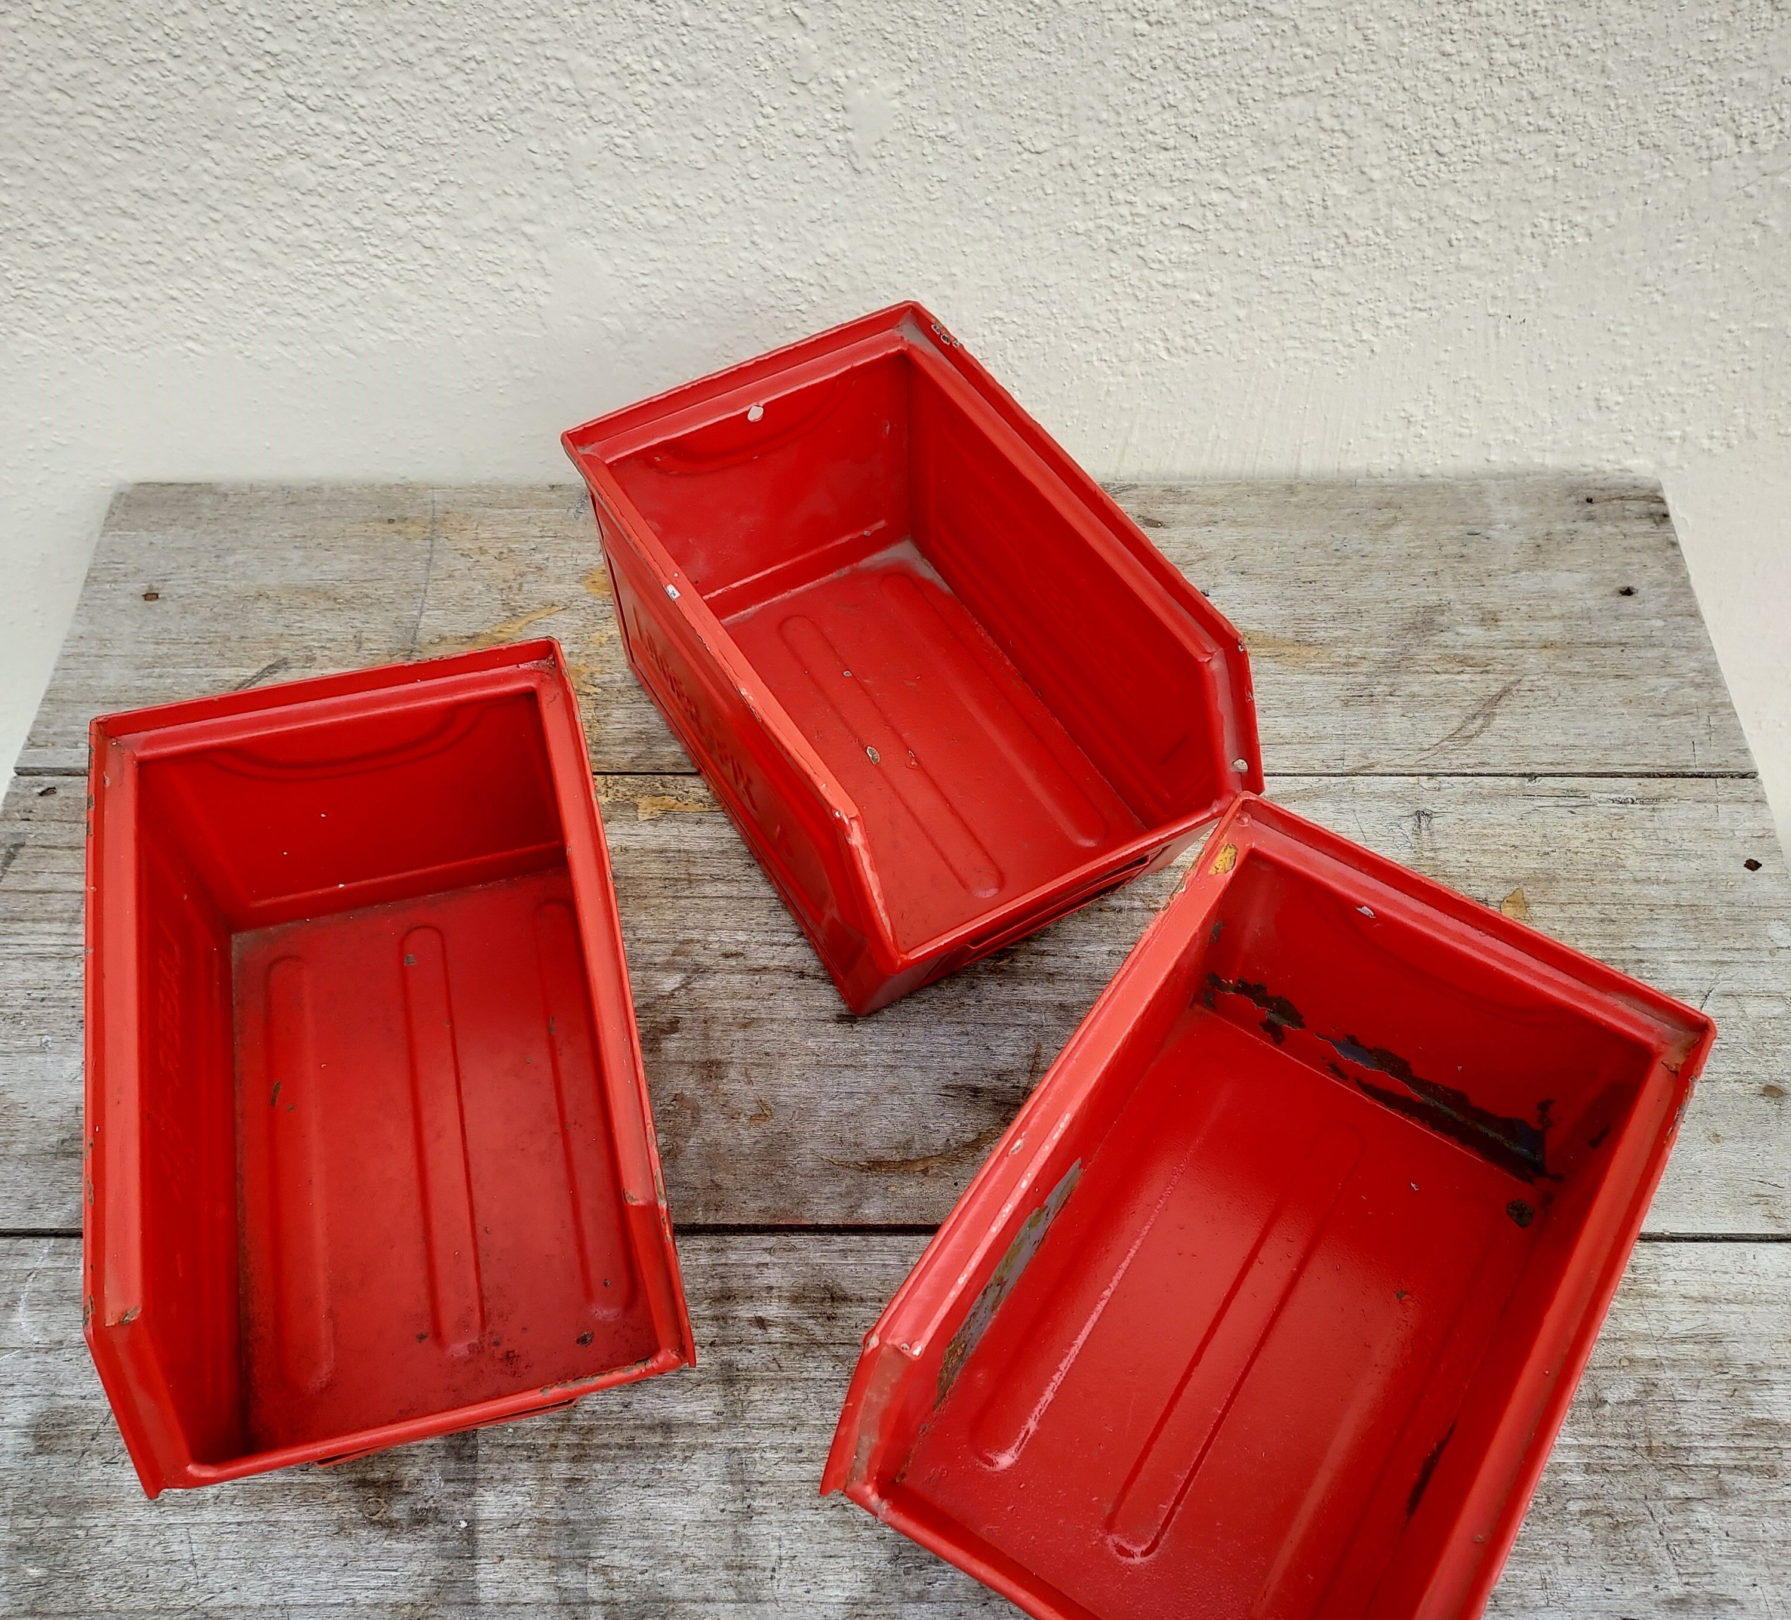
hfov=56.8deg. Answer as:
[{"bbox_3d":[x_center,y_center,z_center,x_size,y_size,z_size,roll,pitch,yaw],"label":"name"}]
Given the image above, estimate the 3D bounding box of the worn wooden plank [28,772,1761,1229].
[{"bbox_3d":[-0.005,0.070,0.623,0.703,0.022,0.187,0,55,0],"label":"worn wooden plank"}]

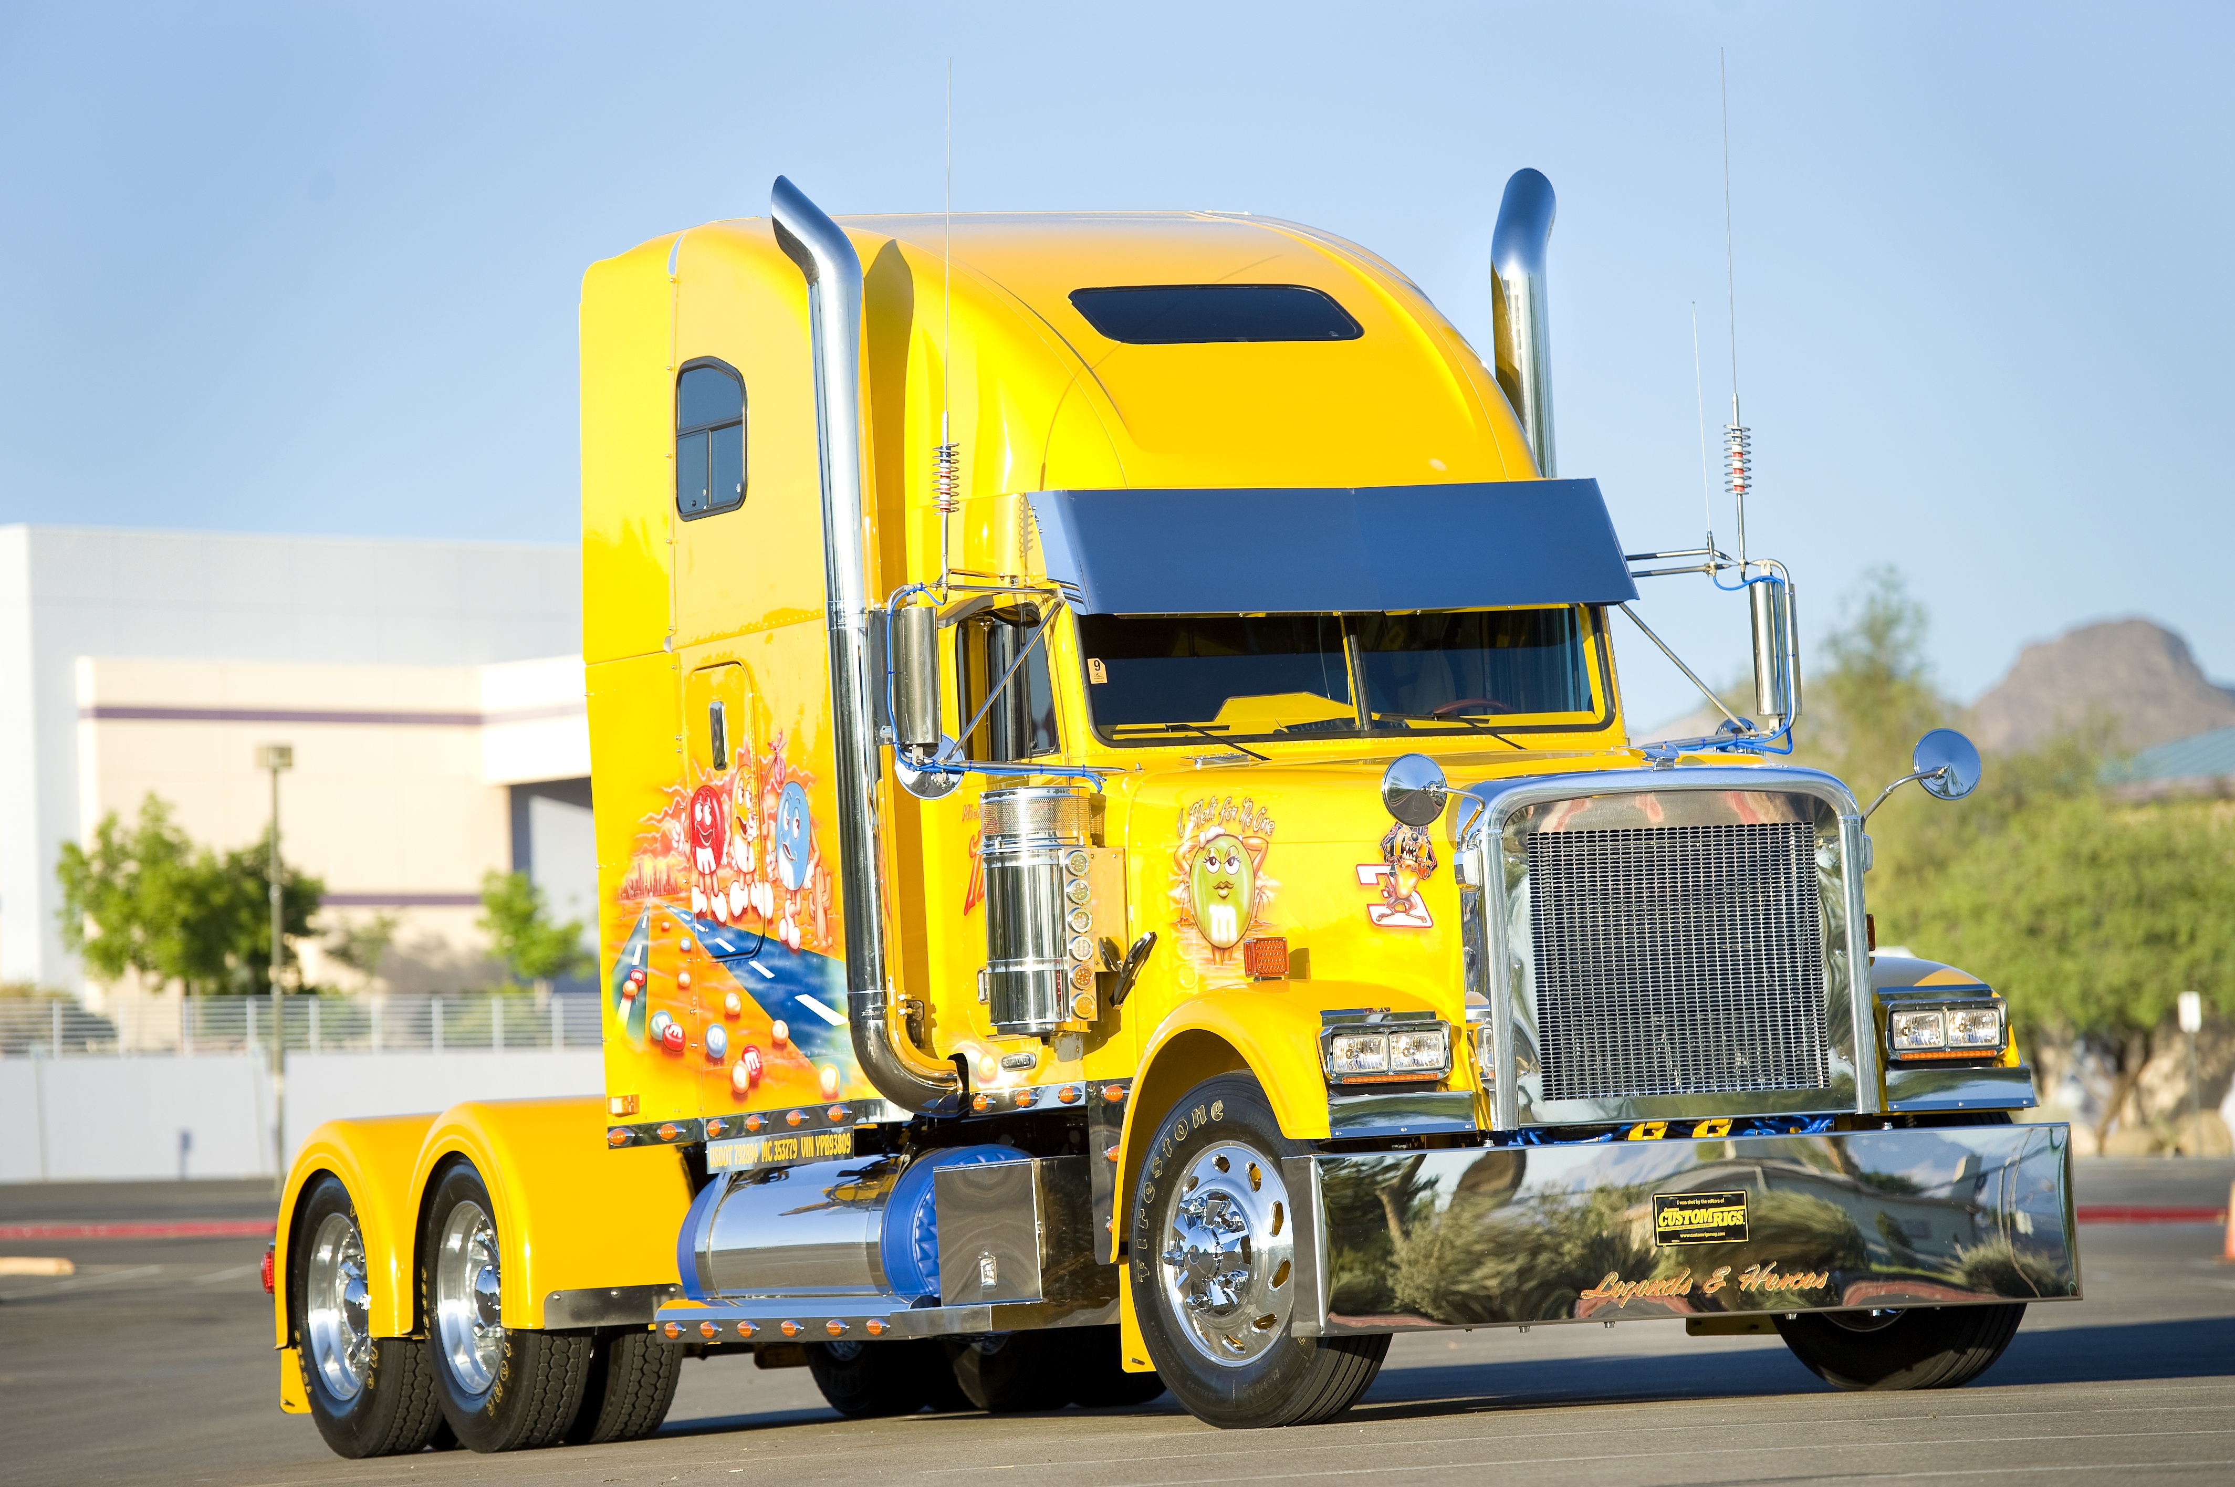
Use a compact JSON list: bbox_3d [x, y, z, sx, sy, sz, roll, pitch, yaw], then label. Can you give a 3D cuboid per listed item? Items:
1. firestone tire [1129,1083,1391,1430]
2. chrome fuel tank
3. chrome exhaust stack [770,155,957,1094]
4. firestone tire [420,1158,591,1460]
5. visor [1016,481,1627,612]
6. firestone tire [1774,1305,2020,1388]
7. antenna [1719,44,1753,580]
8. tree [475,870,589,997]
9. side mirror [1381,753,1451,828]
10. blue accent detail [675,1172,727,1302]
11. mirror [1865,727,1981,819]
[{"bbox_3d":[0.428,1.466,31.308,0.280,1.020,1.020,-1,-3,-35],"label":"firestone tire"},{"bbox_3d":[-0.781,1.616,34.360,0.650,0.650,1.700,-2,-3,-24],"label":"chrome fuel tank"},{"bbox_3d":[-0.800,-0.305,33.448,0.430,2.930,0.370,-2,-3,-24],"label":"chrome exhaust stack"},{"bbox_3d":[-2.069,1.871,36.709,0.280,1.040,1.040,-2,-3,-24],"label":"firestone tire"},{"bbox_3d":[0.677,-0.584,32.909,1.840,0.430,0.650,-2,-3,-24],"label":"visor"},{"bbox_3d":[2.279,1.396,32.069,0.280,1.020,1.020,-1,-3,-34],"label":"firestone tire"},{"bbox_3d":[1.895,-1.347,33.428,0.080,1.608,0.080,-1,-3,-24],"label":"antenna"},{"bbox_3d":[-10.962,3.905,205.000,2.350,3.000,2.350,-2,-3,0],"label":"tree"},{"bbox_3d":[0.842,0.133,30.718,0.205,0.210,0.080,-3,-3,-14],"label":"side mirror"},{"bbox_3d":[-1.112,1.632,35.025,0.610,0.610,0.160,-2,-3,-24],"label":"blue accent detail"},{"bbox_3d":[2.318,0.086,31.192,0.367,0.259,0.160,-2,-3,-24],"label":"mirror"}]

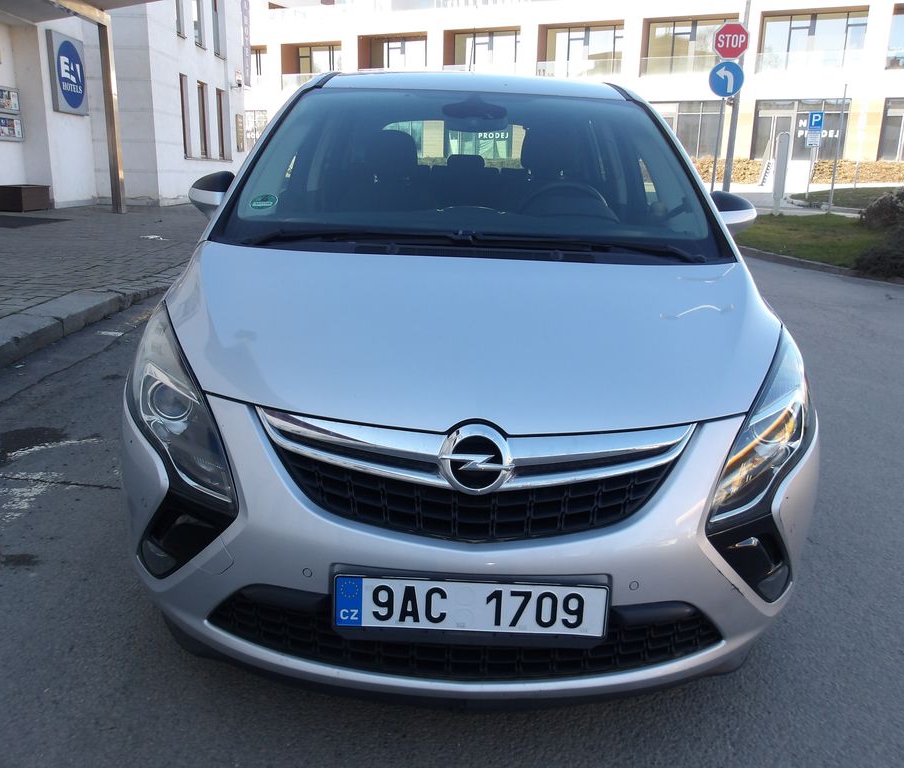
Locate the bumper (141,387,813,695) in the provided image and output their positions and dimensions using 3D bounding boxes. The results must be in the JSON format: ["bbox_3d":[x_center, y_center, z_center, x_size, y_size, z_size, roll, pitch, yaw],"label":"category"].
[{"bbox_3d":[0.037,0.308,1.831,1.800,0.590,0.630,2,14,1],"label":"bumper"}]

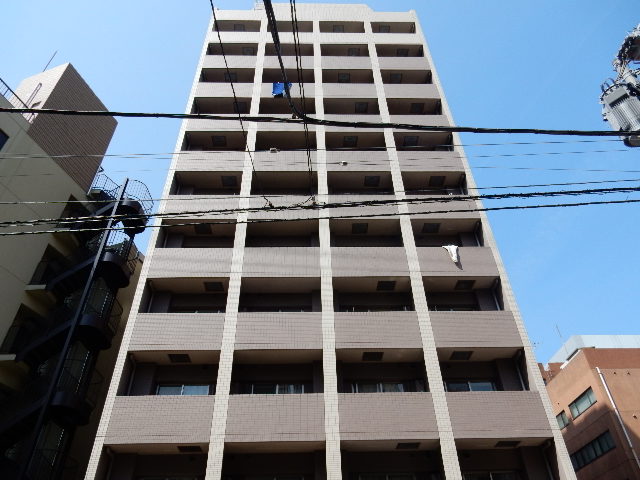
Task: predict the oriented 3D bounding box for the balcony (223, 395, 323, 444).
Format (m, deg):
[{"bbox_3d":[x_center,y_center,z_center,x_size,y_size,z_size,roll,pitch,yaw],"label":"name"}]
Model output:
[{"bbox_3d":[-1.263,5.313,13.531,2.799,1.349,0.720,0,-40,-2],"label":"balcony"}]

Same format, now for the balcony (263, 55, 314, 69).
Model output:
[{"bbox_3d":[-1.715,-9.561,26.209,2.806,1.339,1.100,0,-40,-2],"label":"balcony"}]

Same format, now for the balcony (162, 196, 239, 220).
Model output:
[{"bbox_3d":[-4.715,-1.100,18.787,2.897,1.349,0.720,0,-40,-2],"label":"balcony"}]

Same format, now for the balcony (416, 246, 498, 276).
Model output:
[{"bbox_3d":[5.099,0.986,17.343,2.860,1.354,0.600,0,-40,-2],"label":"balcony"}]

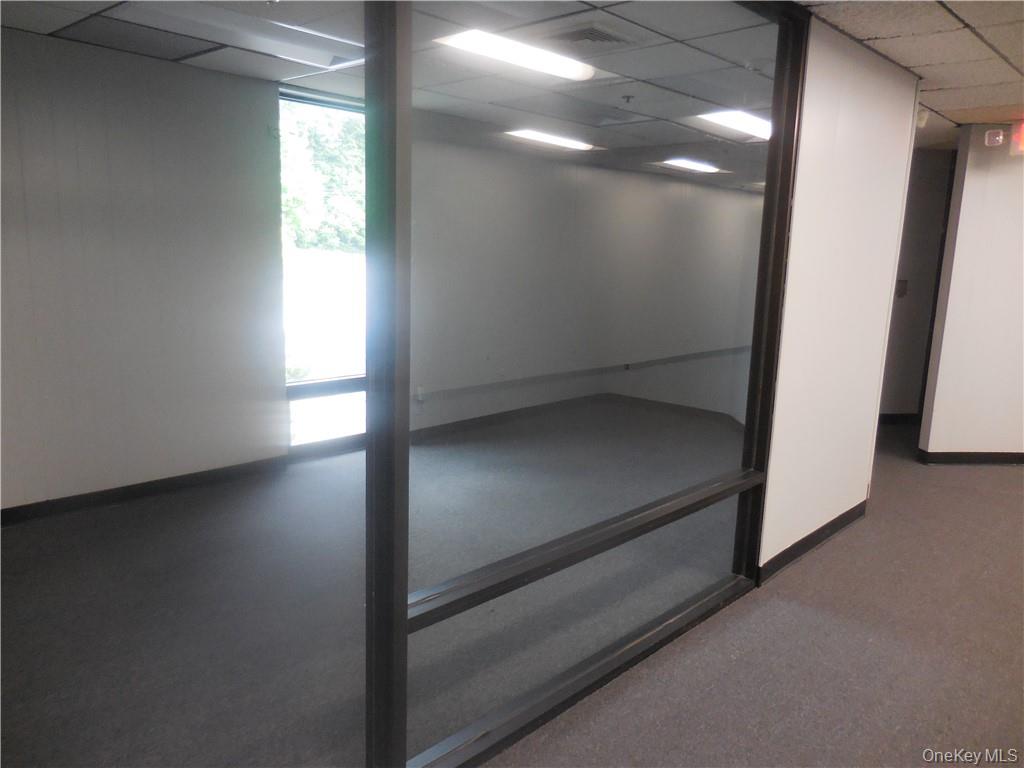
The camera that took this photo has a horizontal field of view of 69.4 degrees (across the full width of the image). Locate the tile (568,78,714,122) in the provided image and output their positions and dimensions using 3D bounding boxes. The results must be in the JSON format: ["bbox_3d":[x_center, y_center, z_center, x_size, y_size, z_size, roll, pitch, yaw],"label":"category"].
[{"bbox_3d":[0.918,-1.825,4.801,0.610,0.020,1.219,12,15,42],"label":"tile"}]

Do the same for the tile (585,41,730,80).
[{"bbox_3d":[0.733,-1.628,3.736,0.610,0.020,0.610,12,15,42],"label":"tile"}]

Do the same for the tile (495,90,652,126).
[{"bbox_3d":[0.476,-1.918,5.210,0.610,0.020,1.219,12,15,42],"label":"tile"}]

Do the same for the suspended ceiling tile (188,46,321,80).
[{"bbox_3d":[-1.415,-1.764,4.070,0.561,0.020,0.610,12,15,42],"label":"suspended ceiling tile"}]

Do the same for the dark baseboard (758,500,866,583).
[{"bbox_3d":[1.593,0.791,3.817,0.012,0.100,1.330,12,15,42],"label":"dark baseboard"}]

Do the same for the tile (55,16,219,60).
[{"bbox_3d":[-1.833,-1.695,3.632,0.561,0.020,0.610,12,15,42],"label":"tile"}]

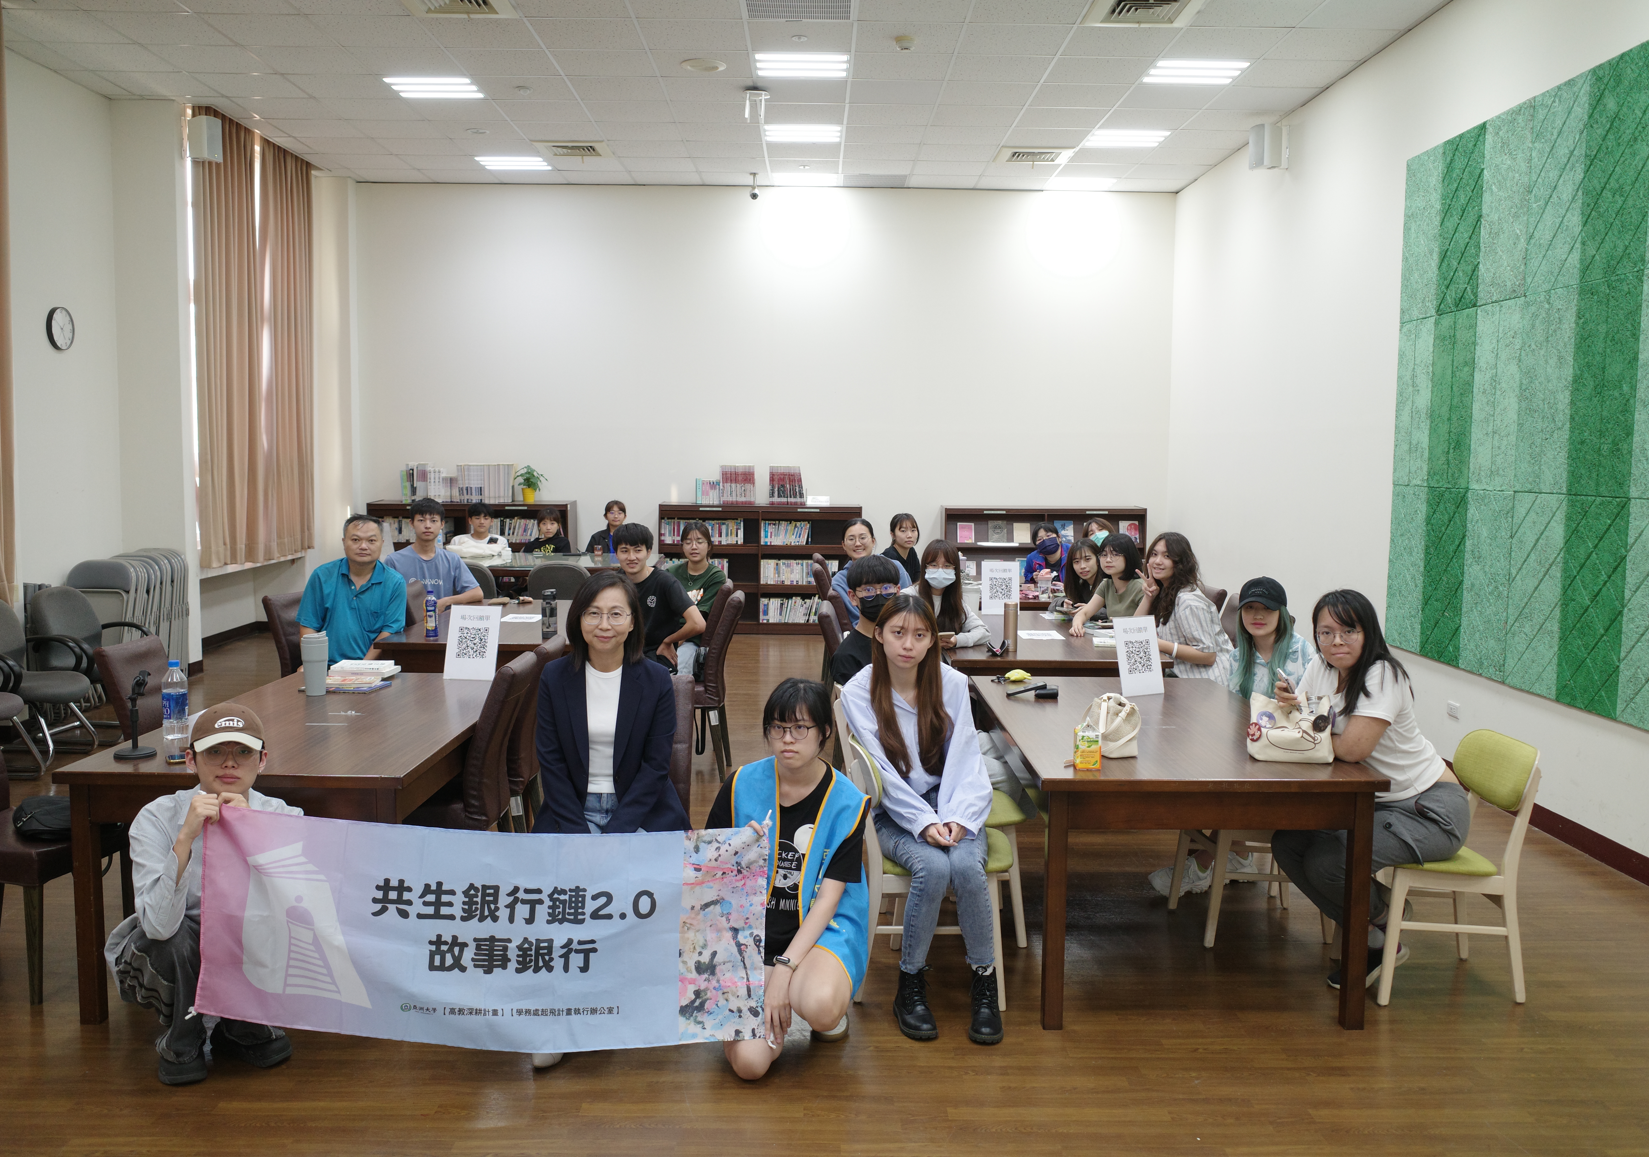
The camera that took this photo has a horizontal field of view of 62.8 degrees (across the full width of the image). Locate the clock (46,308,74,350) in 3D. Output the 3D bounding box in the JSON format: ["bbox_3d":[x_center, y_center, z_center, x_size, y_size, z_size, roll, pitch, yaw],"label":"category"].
[{"bbox_3d":[-4.852,-1.586,8.563,0.044,0.282,0.282,0,6,-1],"label":"clock"}]

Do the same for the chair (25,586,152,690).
[{"bbox_3d":[-4.062,0.468,7.501,0.590,0.860,0.570,2,6,9],"label":"chair"}]

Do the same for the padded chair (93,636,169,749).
[{"bbox_3d":[-2.217,0.693,4.877,0.580,0.950,0.440,1,5,3],"label":"padded chair"}]

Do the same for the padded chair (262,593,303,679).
[{"bbox_3d":[-2.221,0.555,6.321,0.580,0.950,0.450,2,6,17],"label":"padded chair"}]

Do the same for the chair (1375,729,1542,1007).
[{"bbox_3d":[1.906,0.884,4.236,0.490,0.780,0.430,0,5,-3],"label":"chair"}]

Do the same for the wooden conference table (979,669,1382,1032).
[{"bbox_3d":[1.099,0.866,4.709,0.988,0.756,1.695,0,6,-1],"label":"wooden conference table"}]

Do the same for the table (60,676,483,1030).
[{"bbox_3d":[-1.689,0.856,4.751,1.008,0.761,1.745,1,6,1],"label":"table"}]

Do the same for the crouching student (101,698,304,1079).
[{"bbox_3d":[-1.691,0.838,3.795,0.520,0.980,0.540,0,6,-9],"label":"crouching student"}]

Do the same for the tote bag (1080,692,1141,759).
[{"bbox_3d":[0.904,0.460,4.241,0.180,0.176,0.130,1,6,5],"label":"tote bag"}]

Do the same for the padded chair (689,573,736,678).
[{"bbox_3d":[-0.797,0.464,7.520,0.614,0.960,0.465,0,6,-1],"label":"padded chair"}]

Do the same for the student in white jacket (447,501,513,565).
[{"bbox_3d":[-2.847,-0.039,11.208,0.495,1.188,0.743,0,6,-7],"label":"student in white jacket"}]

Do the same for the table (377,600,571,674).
[{"bbox_3d":[-1.620,0.607,7.330,1.020,0.761,1.760,1,6,1],"label":"table"}]

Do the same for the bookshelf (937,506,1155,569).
[{"bbox_3d":[1.962,-0.054,12.239,1.780,1.130,0.430,1,5,-1],"label":"bookshelf"}]

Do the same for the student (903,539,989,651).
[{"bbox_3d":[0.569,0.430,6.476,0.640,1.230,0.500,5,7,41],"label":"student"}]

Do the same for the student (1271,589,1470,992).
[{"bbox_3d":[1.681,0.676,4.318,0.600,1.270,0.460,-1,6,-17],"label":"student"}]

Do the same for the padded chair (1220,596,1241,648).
[{"bbox_3d":[1.826,0.574,6.675,0.614,0.960,0.465,0,6,-5],"label":"padded chair"}]

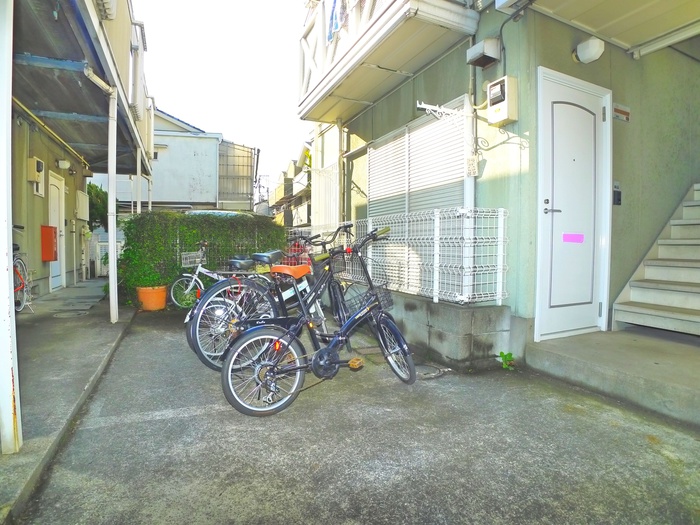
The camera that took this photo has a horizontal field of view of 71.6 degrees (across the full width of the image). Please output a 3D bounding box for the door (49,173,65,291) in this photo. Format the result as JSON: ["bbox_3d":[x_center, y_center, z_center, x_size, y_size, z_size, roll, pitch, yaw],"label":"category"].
[{"bbox_3d":[-5.232,-0.530,8.704,0.100,2.070,0.980,-1,2,-19],"label":"door"}]

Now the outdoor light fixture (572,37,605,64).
[{"bbox_3d":[1.866,-1.651,3.789,0.165,0.155,0.180,-1,2,-29],"label":"outdoor light fixture"}]

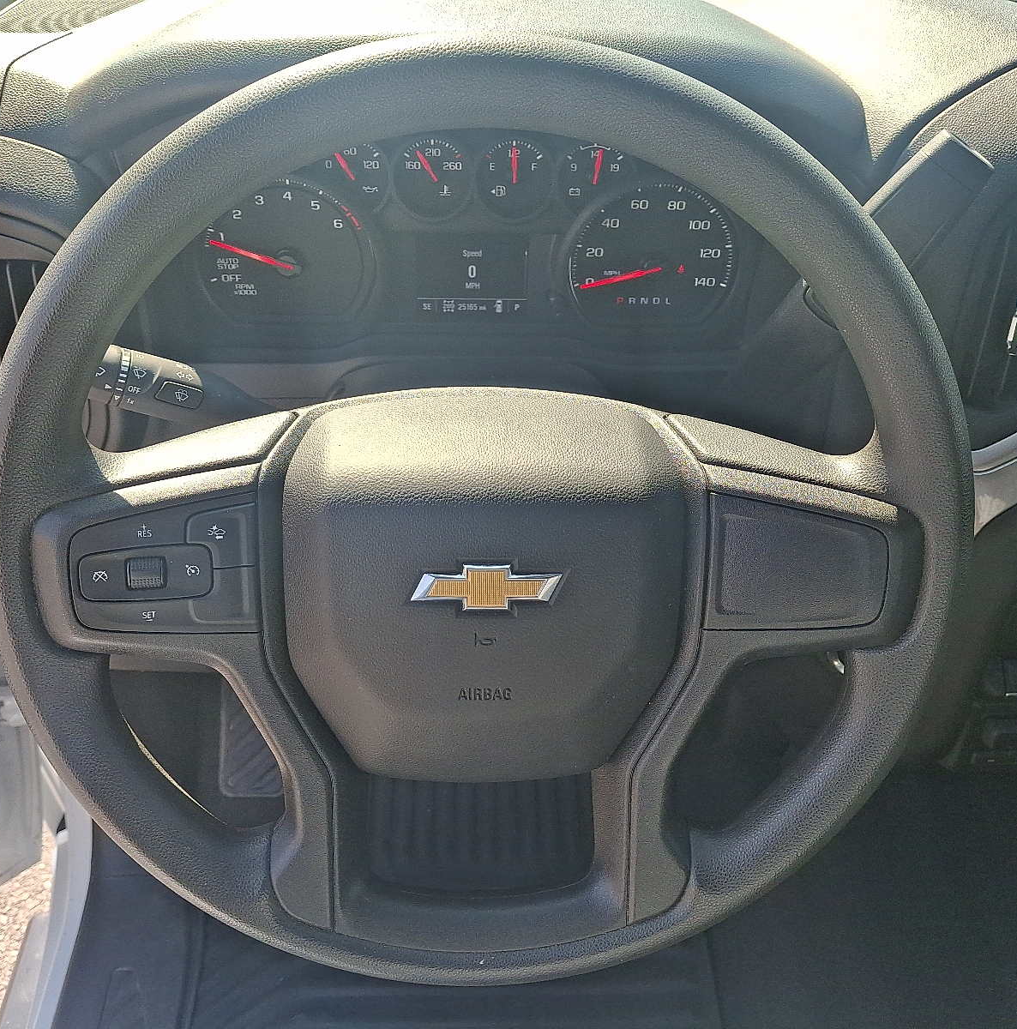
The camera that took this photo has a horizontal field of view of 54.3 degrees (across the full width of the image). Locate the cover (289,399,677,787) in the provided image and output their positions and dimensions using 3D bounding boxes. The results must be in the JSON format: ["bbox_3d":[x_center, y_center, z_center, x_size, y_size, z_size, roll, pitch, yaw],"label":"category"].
[{"bbox_3d":[-0.009,0.034,0.417,0.162,0.165,0.045,0,16,-3],"label":"cover"}]

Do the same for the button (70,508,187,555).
[{"bbox_3d":[-0.153,0.007,0.402,0.047,0.019,0.009,0,13,-2],"label":"button"}]

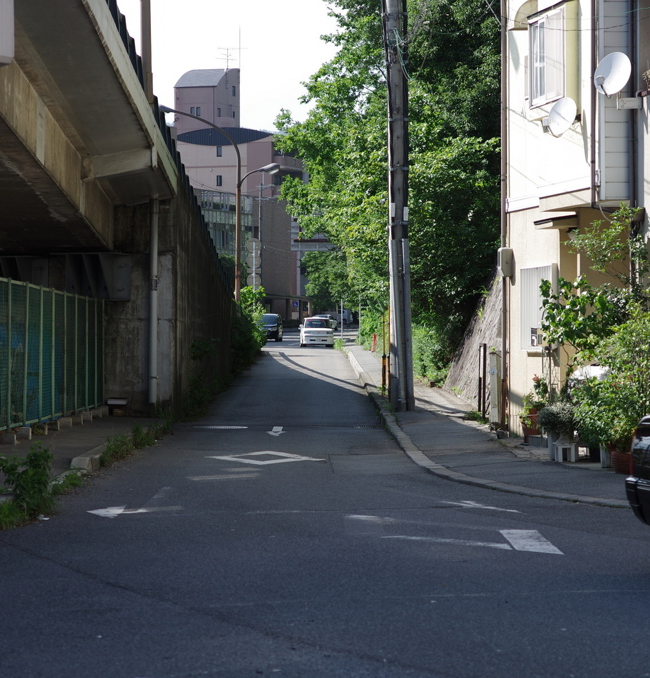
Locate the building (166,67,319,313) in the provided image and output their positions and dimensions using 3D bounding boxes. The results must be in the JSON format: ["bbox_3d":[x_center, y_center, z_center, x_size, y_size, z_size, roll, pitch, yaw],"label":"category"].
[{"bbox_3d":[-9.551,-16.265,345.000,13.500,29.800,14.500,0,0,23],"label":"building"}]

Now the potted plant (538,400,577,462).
[{"bbox_3d":[2.364,0.940,30.300,0.400,0.620,0.400,0,0,0],"label":"potted plant"}]

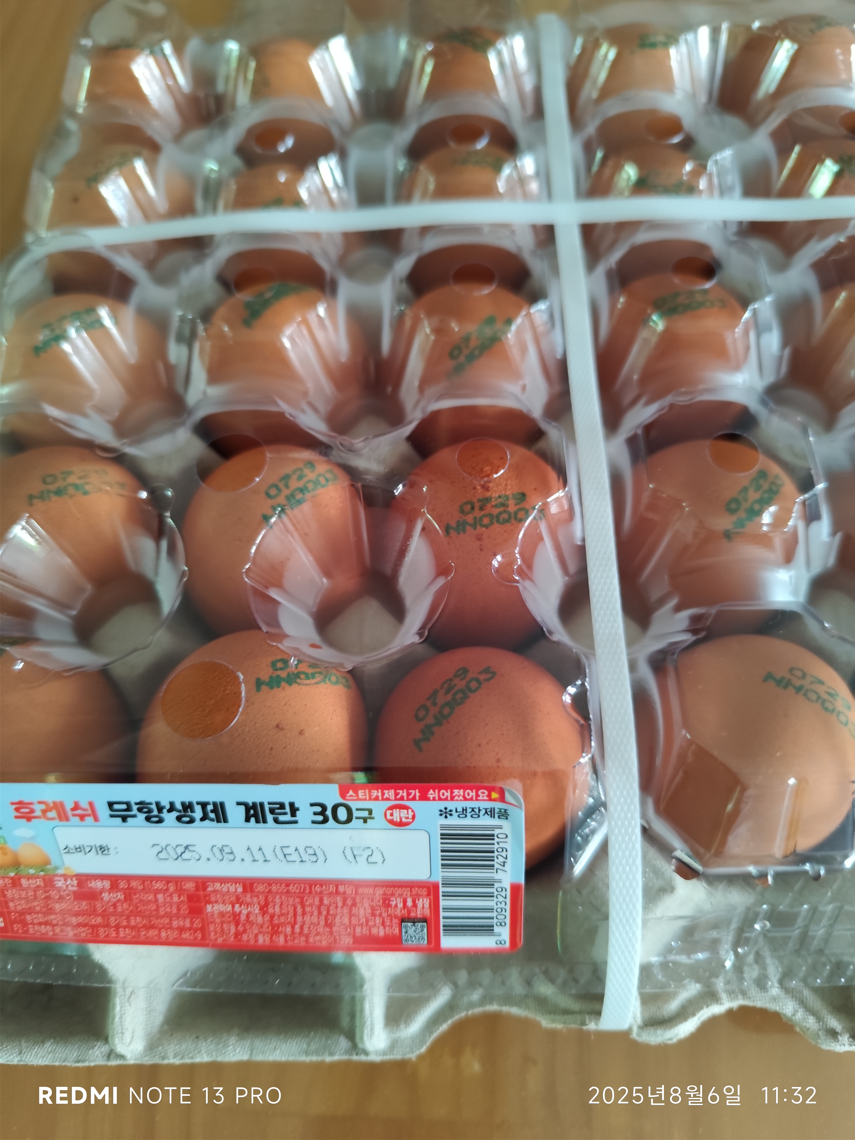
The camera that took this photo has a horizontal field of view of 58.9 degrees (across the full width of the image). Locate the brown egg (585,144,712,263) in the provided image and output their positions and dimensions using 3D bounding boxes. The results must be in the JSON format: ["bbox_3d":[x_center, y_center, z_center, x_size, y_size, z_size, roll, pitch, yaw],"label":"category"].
[{"bbox_3d":[0.065,-0.099,0.227,0.042,0.054,0.042,-1,65,1],"label":"brown egg"}]

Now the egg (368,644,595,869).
[{"bbox_3d":[0.011,0.039,0.161,0.044,0.057,0.044,-1,65,1],"label":"egg"}]

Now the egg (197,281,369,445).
[{"bbox_3d":[-0.038,-0.049,0.201,0.044,0.056,0.044,1,63,-2],"label":"egg"}]

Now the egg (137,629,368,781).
[{"bbox_3d":[-0.037,0.036,0.162,0.044,0.057,0.044,-1,65,1],"label":"egg"}]

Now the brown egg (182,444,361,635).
[{"bbox_3d":[-0.037,-0.007,0.185,0.043,0.055,0.043,-1,65,1],"label":"brown egg"}]

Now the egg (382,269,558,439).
[{"bbox_3d":[0.012,-0.050,0.201,0.044,0.056,0.044,-1,64,2],"label":"egg"}]

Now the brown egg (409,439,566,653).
[{"bbox_3d":[0.013,-0.005,0.178,0.044,0.056,0.044,-1,61,1],"label":"brown egg"}]

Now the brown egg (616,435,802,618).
[{"bbox_3d":[0.064,-0.007,0.178,0.043,0.056,0.043,0,64,0],"label":"brown egg"}]

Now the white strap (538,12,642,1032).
[{"bbox_3d":[0.037,-0.052,0.202,0.008,0.052,0.303,-1,65,1],"label":"white strap"}]

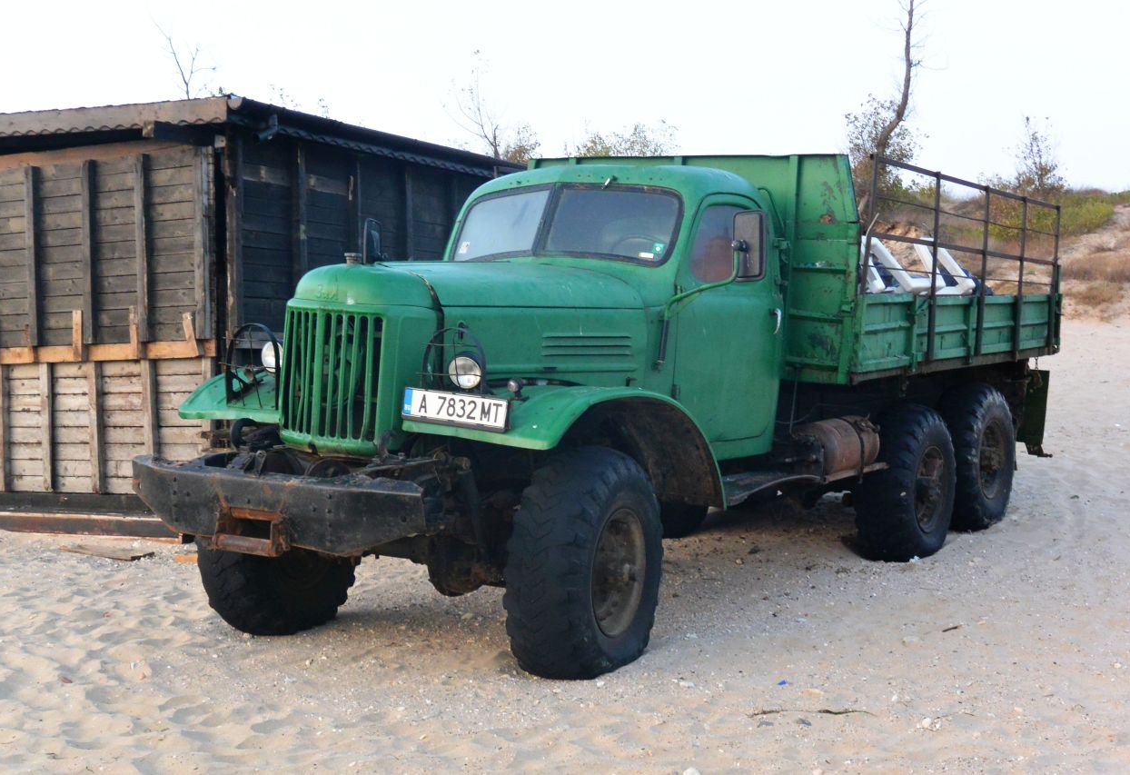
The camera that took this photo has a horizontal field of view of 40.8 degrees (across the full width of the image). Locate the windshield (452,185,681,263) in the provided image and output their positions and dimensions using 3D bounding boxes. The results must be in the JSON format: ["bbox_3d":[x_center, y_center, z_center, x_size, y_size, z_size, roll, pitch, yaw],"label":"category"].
[{"bbox_3d":[-0.037,-0.817,7.602,1.280,0.420,0.240,5,-2,34],"label":"windshield"}]

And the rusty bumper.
[{"bbox_3d":[-1.156,0.482,6.124,1.633,0.272,0.242,5,6,34],"label":"rusty bumper"}]

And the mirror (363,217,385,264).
[{"bbox_3d":[-1.038,-0.764,8.193,0.055,0.302,0.176,-3,7,-43],"label":"mirror"}]

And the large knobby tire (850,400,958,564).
[{"bbox_3d":[2.165,0.595,9.600,0.340,0.980,1.020,5,6,34],"label":"large knobby tire"}]

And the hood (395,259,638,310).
[{"bbox_3d":[-0.462,-0.482,7.023,1.220,0.230,1.220,5,6,34],"label":"hood"}]

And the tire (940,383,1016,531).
[{"bbox_3d":[2.830,0.470,10.500,0.330,0.980,1.020,5,6,34],"label":"tire"}]

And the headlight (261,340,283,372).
[{"bbox_3d":[-1.273,-0.145,6.843,0.161,0.161,0.131,5,6,34],"label":"headlight"}]

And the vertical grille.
[{"bbox_3d":[-0.974,-0.046,6.329,0.560,0.540,0.090,5,3,34],"label":"vertical grille"}]

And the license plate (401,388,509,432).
[{"bbox_3d":[-0.428,0.084,5.930,0.530,0.122,0.025,5,-2,37],"label":"license plate"}]

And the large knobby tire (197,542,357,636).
[{"bbox_3d":[-1.378,0.624,7.413,0.323,1.008,1.038,4,5,26],"label":"large knobby tire"}]

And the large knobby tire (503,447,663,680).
[{"bbox_3d":[0.095,0.748,6.433,0.323,1.008,1.038,4,5,26],"label":"large knobby tire"}]

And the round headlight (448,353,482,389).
[{"bbox_3d":[-0.396,-0.060,6.222,0.145,0.145,0.100,5,6,34],"label":"round headlight"}]

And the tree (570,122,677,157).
[{"bbox_3d":[1.216,-4.233,32.000,2.500,2.800,2.300,1,5,0],"label":"tree"}]

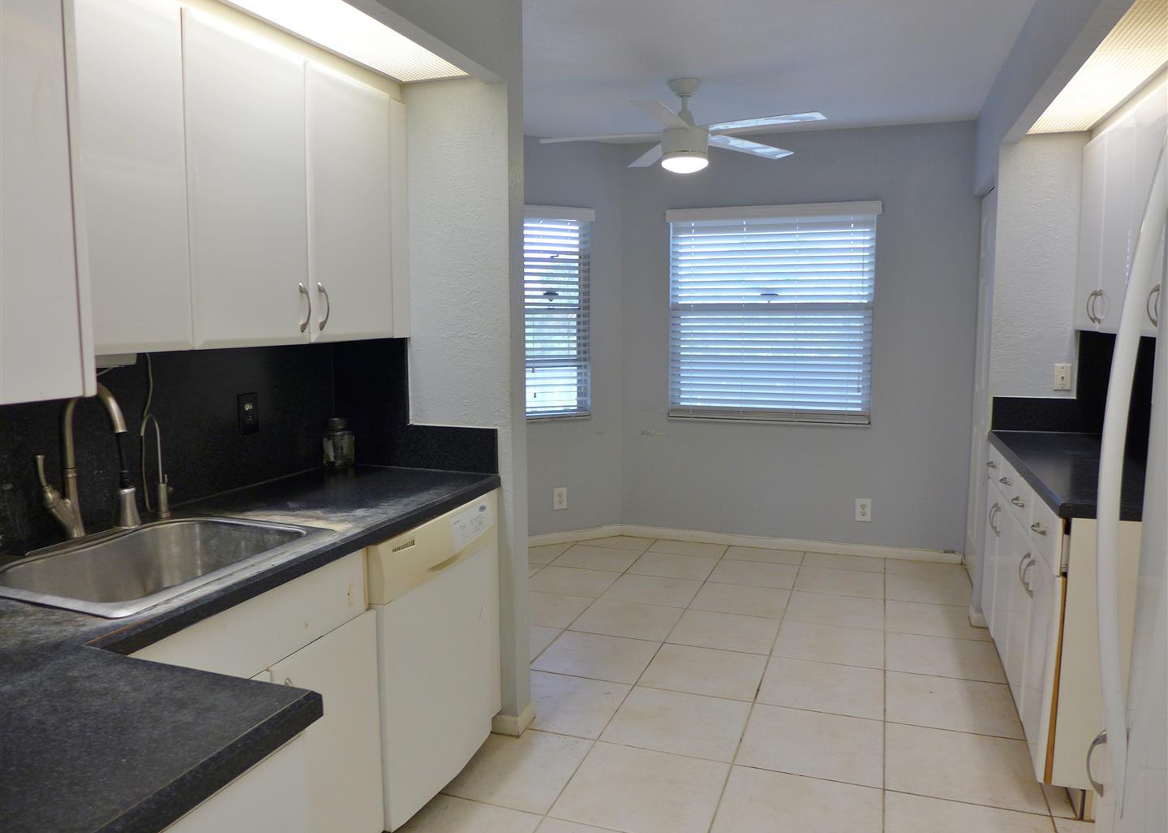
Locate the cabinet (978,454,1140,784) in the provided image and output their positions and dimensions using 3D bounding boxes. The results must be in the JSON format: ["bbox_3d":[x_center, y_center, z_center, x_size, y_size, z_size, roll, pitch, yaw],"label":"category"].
[{"bbox_3d":[1.871,0.615,2.877,0.635,0.813,1.547,2,7,20],"label":"cabinet"}]

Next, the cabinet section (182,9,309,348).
[{"bbox_3d":[-0.984,-0.565,2.098,0.325,0.760,0.411,2,7,20],"label":"cabinet section"}]

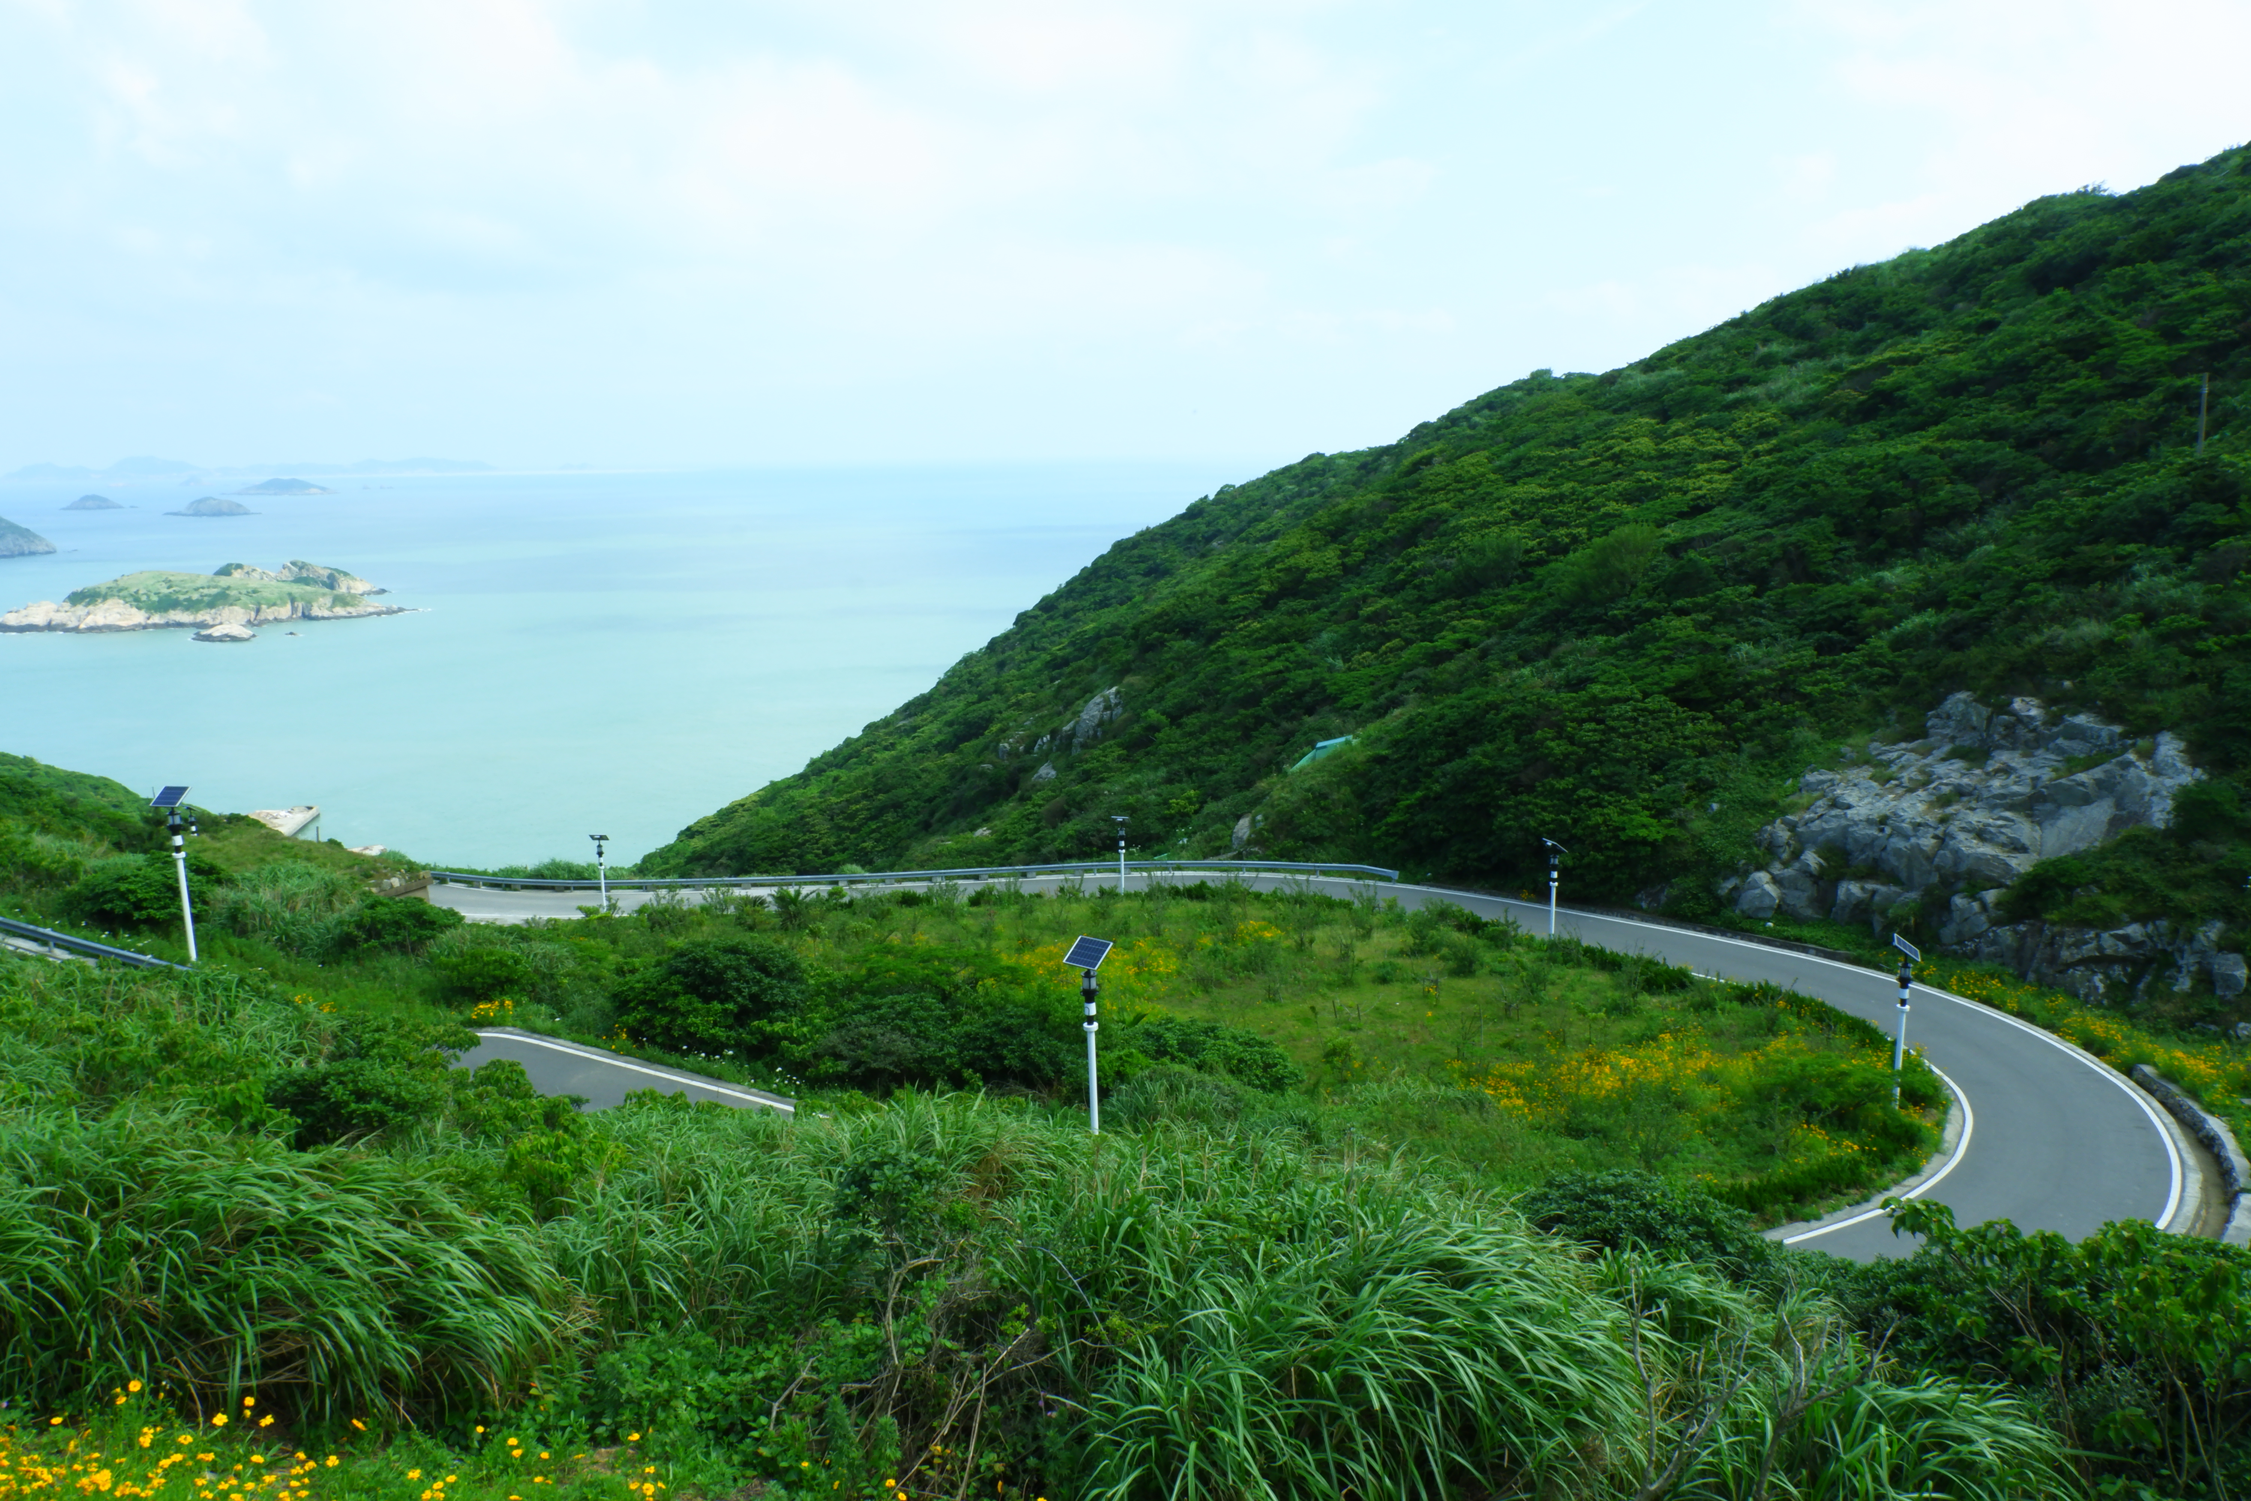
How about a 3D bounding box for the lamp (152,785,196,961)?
[{"bbox_3d":[-25.276,3.418,40.239,0.870,4.850,0.680,1,11,12],"label":"lamp"}]

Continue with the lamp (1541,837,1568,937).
[{"bbox_3d":[17.240,5.818,60.339,0.680,4.850,0.870,-6,12,-24],"label":"lamp"}]

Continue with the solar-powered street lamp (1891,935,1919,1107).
[{"bbox_3d":[20.561,7.329,39.739,0.680,4.850,0.870,4,12,25],"label":"solar-powered street lamp"}]

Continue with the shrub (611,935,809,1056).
[{"bbox_3d":[-10.948,6.484,39.500,5.000,3.000,4.300,-5,11,-16],"label":"shrub"}]

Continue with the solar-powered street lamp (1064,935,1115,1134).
[{"bbox_3d":[-0.746,6.411,32.139,0.870,4.850,0.680,6,13,35],"label":"solar-powered street lamp"}]

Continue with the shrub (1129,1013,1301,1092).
[{"bbox_3d":[2.384,8.058,39.500,4.500,2.000,3.400,-1,11,3],"label":"shrub"}]

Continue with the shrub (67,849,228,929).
[{"bbox_3d":[-29.946,4.261,46.000,4.400,2.500,3.800,-9,13,-33],"label":"shrub"}]

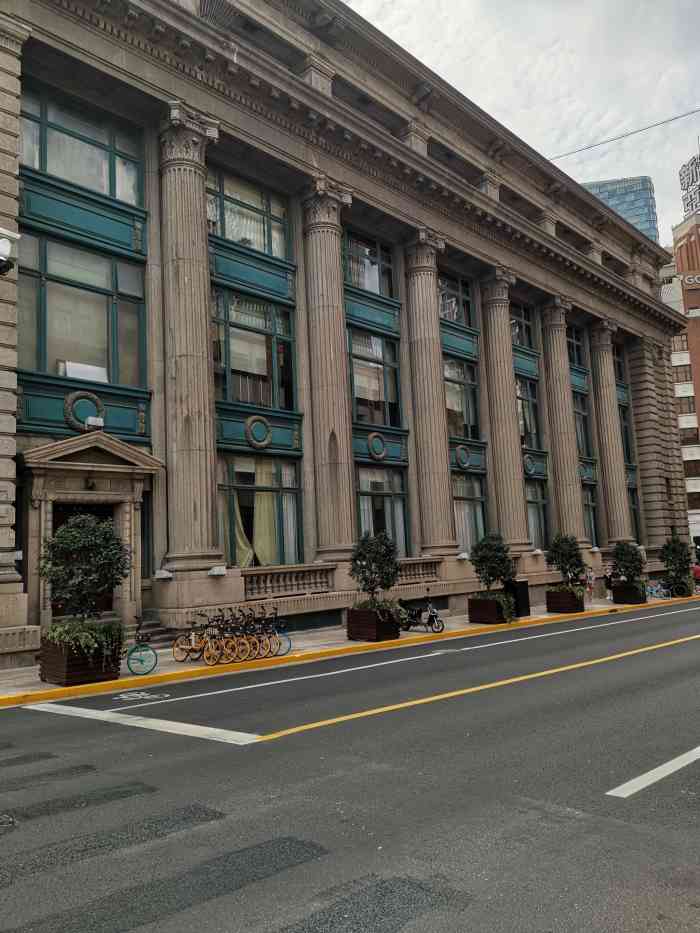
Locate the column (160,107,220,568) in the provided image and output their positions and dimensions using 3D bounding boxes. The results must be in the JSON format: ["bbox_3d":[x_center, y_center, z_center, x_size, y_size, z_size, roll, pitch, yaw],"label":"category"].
[{"bbox_3d":[-4.700,-3.702,20.416,1.624,13.253,1.653,-9,-10,43],"label":"column"}]

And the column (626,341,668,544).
[{"bbox_3d":[19.424,-1.636,45.478,1.160,13.253,1.160,-9,-10,43],"label":"column"}]

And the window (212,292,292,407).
[{"bbox_3d":[-3.305,-3.877,23.431,0.250,3.750,3.900,-10,-10,43],"label":"window"}]

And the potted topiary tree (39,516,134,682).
[{"bbox_3d":[-4.776,2.323,12.567,1.392,2.887,1.392,-9,-10,43],"label":"potted topiary tree"}]

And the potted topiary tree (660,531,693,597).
[{"bbox_3d":[17.390,5.289,37.479,1.450,3.400,1.450,-10,-10,43],"label":"potted topiary tree"}]

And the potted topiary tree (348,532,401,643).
[{"bbox_3d":[0.646,3.240,19.046,1.250,2.820,1.250,-10,-10,43],"label":"potted topiary tree"}]

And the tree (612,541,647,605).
[{"bbox_3d":[13.214,5.021,33.534,1.218,2.804,1.218,-9,-10,43],"label":"tree"}]

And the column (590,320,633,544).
[{"bbox_3d":[15.347,-1.978,41.301,1.624,13.253,1.653,-9,-10,43],"label":"column"}]

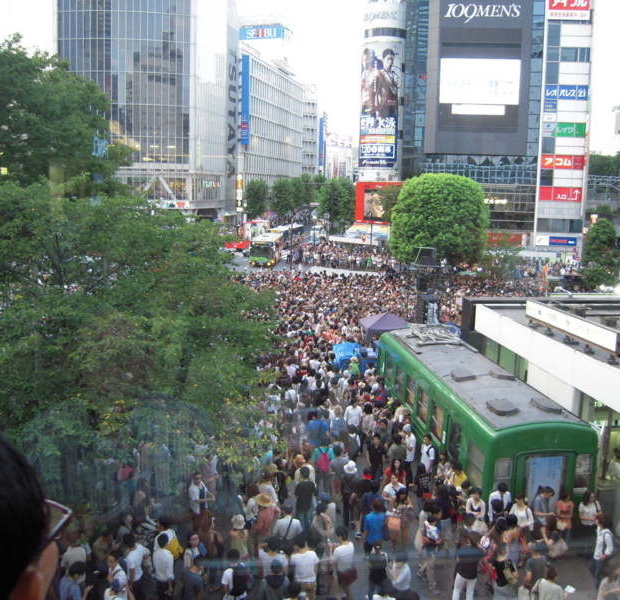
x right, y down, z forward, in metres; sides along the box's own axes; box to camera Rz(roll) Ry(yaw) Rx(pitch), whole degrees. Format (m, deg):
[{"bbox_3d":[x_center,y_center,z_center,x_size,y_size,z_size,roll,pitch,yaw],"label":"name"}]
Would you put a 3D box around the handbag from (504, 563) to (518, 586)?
[{"bbox_3d":[3.826,5.199,12.300,0.280,0.400,0.140,-2,10,-17],"label":"handbag"}]

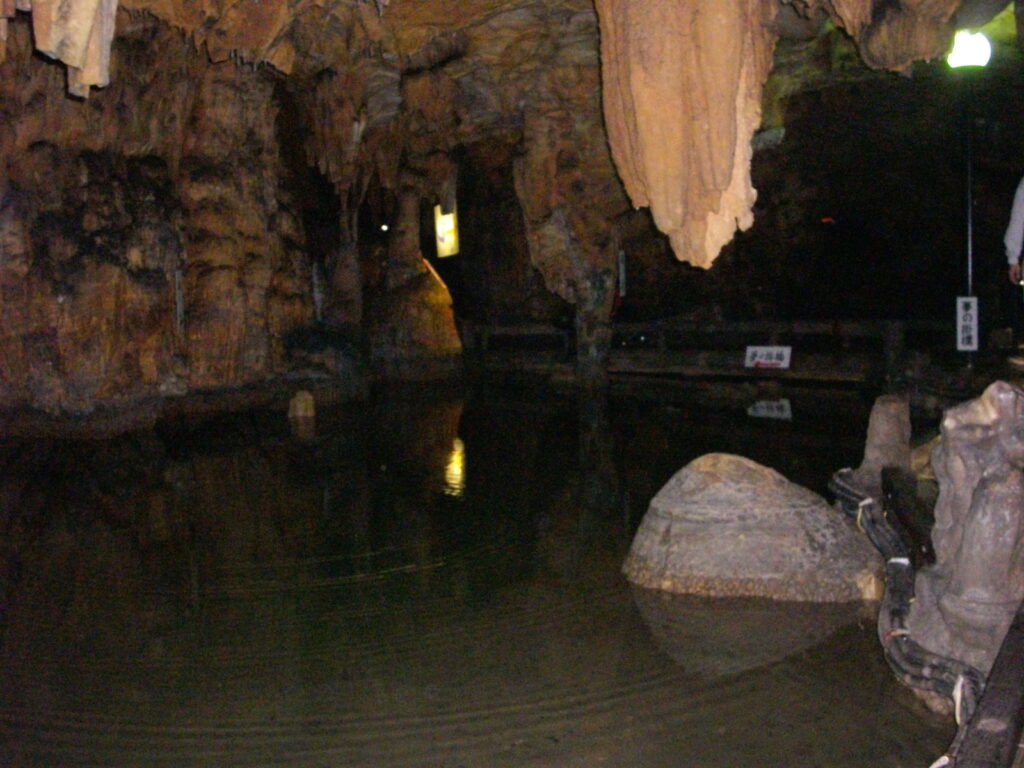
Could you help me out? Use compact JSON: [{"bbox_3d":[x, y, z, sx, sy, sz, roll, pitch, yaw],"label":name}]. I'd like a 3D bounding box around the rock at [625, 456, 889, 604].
[{"bbox_3d":[1.217,0.659,5.475,1.280,0.570,1.060,0,5,16],"label":"rock"}]

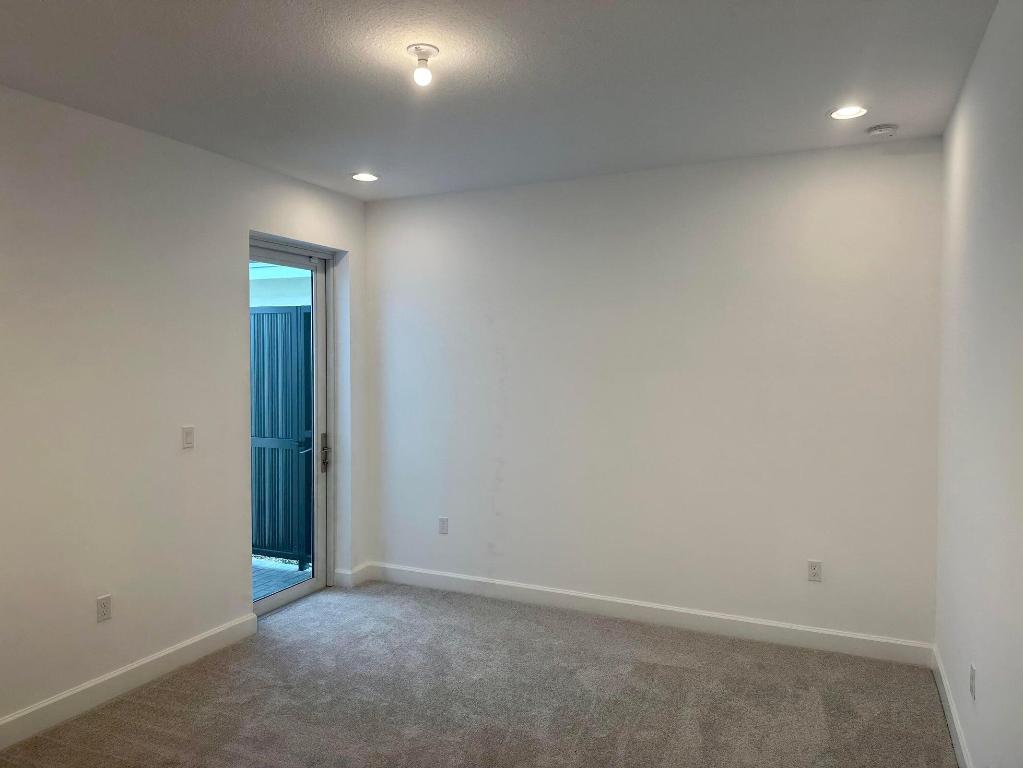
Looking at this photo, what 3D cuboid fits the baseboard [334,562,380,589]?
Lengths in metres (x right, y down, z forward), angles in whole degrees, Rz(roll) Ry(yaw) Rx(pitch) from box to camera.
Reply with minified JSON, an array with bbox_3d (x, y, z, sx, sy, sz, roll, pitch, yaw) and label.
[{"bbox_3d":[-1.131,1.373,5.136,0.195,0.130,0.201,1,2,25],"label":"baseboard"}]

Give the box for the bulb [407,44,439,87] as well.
[{"bbox_3d":[-0.324,-1.162,2.607,0.116,0.134,0.116,0,2,0],"label":"bulb"}]

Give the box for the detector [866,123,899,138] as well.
[{"bbox_3d":[1.846,-1.244,3.528,0.143,0.042,0.143,1,2,25],"label":"detector"}]

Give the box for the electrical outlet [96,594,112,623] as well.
[{"bbox_3d":[-1.917,1.061,3.349,0.010,0.116,0.071,1,2,25],"label":"electrical outlet"}]

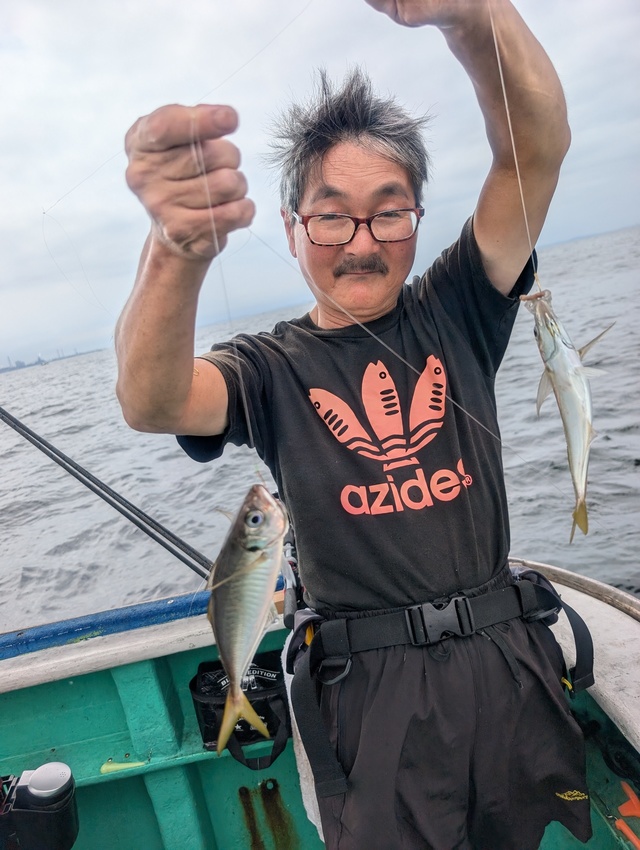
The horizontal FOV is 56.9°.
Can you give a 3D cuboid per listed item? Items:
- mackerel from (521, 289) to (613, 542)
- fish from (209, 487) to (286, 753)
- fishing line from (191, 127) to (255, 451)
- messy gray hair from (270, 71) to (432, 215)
[{"bbox_3d":[0.213,-0.006,0.505,0.064,0.217,0.053,-13,10,0],"label":"mackerel"},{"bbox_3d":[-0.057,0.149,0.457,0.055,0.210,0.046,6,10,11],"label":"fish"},{"bbox_3d":[-0.067,-0.092,0.419,0.012,0.233,0.012,-9,9,2],"label":"fishing line"},{"bbox_3d":[0.035,-0.335,0.705,0.190,0.175,0.185,-8,20,-5],"label":"messy gray hair"}]

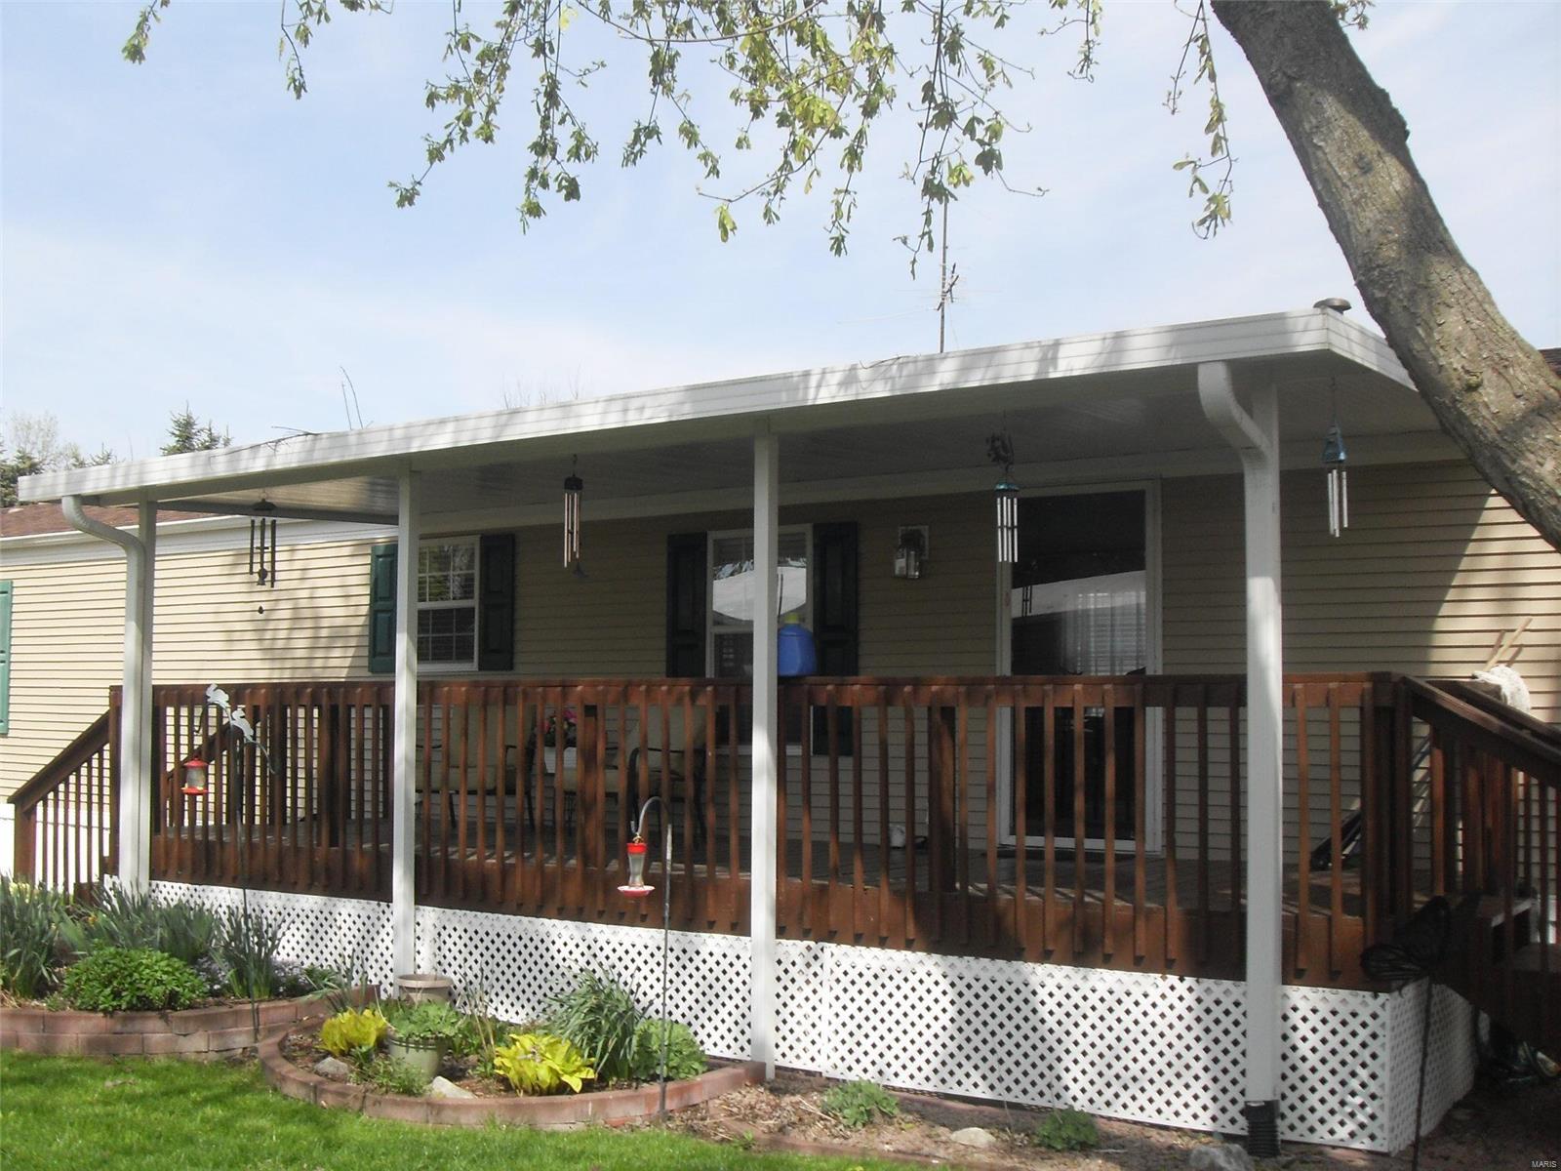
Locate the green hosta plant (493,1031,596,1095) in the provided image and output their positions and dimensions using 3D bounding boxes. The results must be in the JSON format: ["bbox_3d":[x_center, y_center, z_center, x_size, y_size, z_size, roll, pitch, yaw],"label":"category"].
[{"bbox_3d":[-0.950,1.901,6.716,0.404,0.224,0.404,0,-4,0],"label":"green hosta plant"}]

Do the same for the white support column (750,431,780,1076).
[{"bbox_3d":[-0.073,0.737,7.443,0.076,2.860,0.076,-3,-5,34],"label":"white support column"}]

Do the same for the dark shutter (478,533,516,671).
[{"bbox_3d":[-1.843,0.107,10.916,0.308,0.897,0.040,-2,-4,33],"label":"dark shutter"}]

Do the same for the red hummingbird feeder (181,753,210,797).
[{"bbox_3d":[-2.874,0.932,8.200,0.140,0.205,0.140,-3,-5,34],"label":"red hummingbird feeder"}]

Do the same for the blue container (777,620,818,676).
[{"bbox_3d":[0.058,0.295,7.669,0.185,0.260,0.155,-3,-5,34],"label":"blue container"}]

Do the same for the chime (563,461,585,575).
[{"bbox_3d":[-0.945,-0.319,7.628,0.096,0.535,0.096,0,-4,0],"label":"chime"}]

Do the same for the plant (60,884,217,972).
[{"bbox_3d":[-3.586,1.895,9.267,0.850,0.460,0.600,2,-5,-21],"label":"plant"}]

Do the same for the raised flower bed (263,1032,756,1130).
[{"bbox_3d":[-1.370,2.131,7.200,2.380,0.110,1.220,-1,-5,20],"label":"raised flower bed"}]

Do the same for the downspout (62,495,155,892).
[{"bbox_3d":[-4.075,0.808,9.941,0.105,2.680,0.600,-3,-5,34],"label":"downspout"}]

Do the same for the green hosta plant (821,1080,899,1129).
[{"bbox_3d":[0.315,2.032,6.630,0.300,0.170,0.290,0,-4,3],"label":"green hosta plant"}]

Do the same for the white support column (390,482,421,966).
[{"bbox_3d":[-1.843,0.780,8.201,0.081,2.713,0.081,-2,-4,33],"label":"white support column"}]

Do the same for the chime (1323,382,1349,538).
[{"bbox_3d":[1.916,-0.436,5.754,0.086,0.553,0.086,-2,-4,33],"label":"chime"}]

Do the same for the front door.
[{"bbox_3d":[1.546,0.413,8.668,0.808,1.879,0.061,-2,-4,33],"label":"front door"}]

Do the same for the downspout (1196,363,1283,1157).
[{"bbox_3d":[1.678,0.670,6.060,0.105,2.930,0.600,-3,-5,34],"label":"downspout"}]

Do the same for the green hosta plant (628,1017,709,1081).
[{"bbox_3d":[-0.464,1.916,6.950,0.318,0.242,0.318,0,-4,0],"label":"green hosta plant"}]

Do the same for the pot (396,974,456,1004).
[{"bbox_3d":[-1.771,2.077,8.296,0.285,0.250,0.285,0,-4,0],"label":"pot"}]

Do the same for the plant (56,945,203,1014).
[{"bbox_3d":[-3.246,1.930,8.334,0.700,0.270,0.600,2,-5,-21],"label":"plant"}]

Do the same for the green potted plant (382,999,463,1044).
[{"bbox_3d":[-1.531,1.868,7.150,0.340,0.170,0.330,0,-4,0],"label":"green potted plant"}]

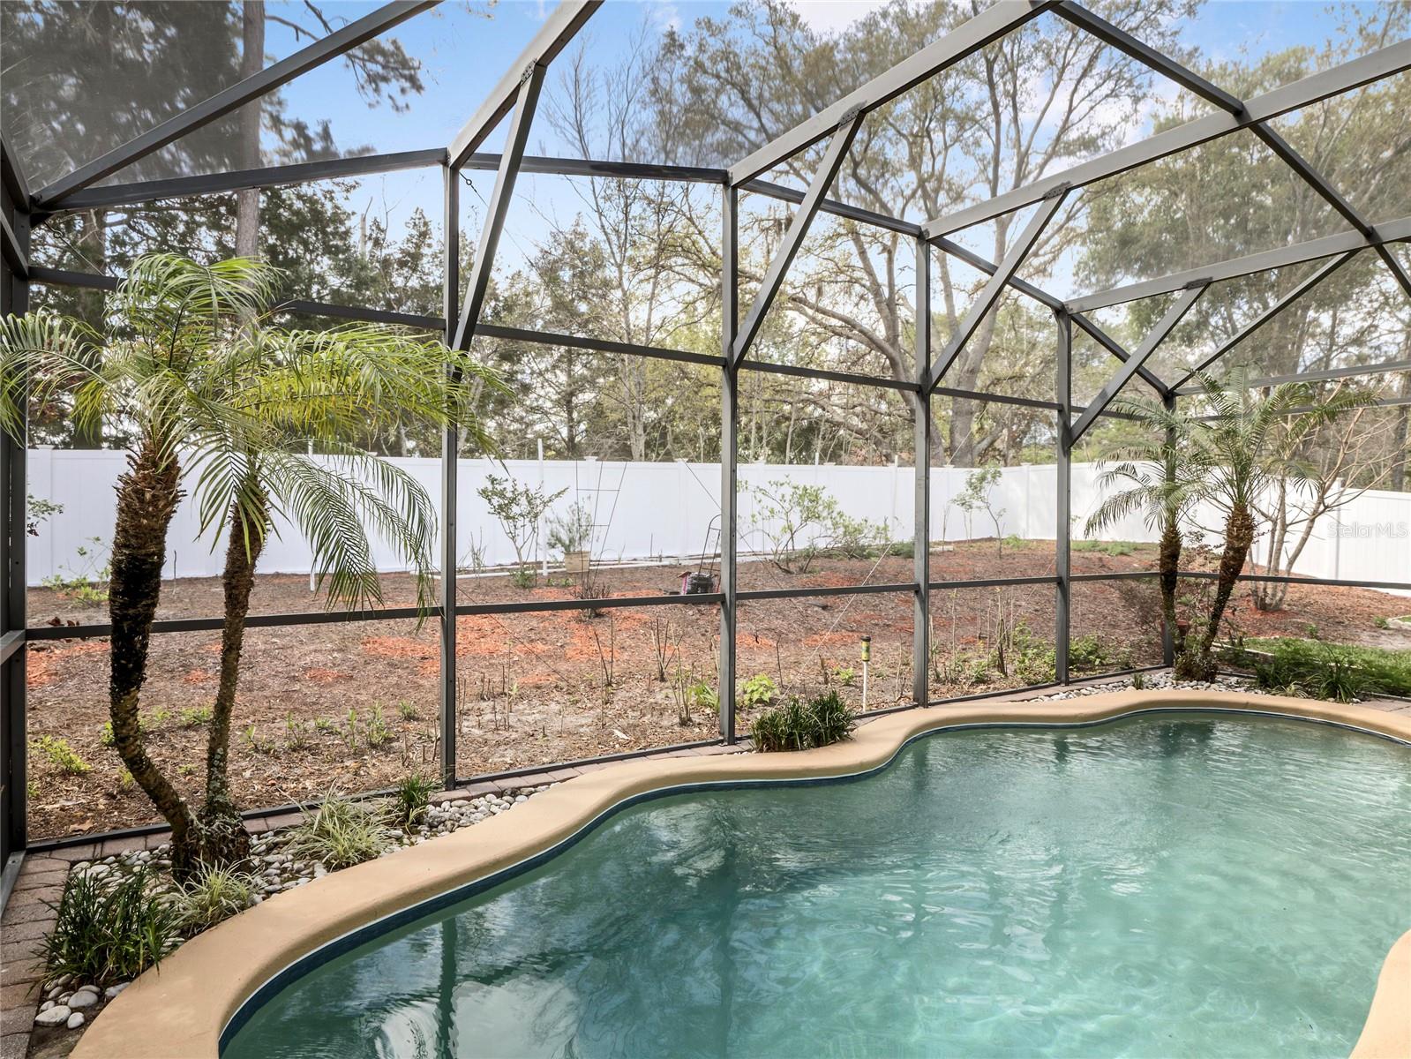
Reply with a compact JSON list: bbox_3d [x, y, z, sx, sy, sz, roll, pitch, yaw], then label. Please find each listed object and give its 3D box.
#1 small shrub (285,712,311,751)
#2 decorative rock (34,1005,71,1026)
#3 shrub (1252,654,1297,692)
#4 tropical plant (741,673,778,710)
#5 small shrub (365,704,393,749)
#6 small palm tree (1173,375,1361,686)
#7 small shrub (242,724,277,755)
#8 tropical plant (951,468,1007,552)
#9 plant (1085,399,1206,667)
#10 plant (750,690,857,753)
[{"bbox_3d":[-2.445,1.215,4.890,0.160,0.210,0.160,0,0,-27],"label":"small shrub"},{"bbox_3d":[-1.782,1.327,2.230,0.085,0.036,0.060,0,0,-39],"label":"decorative rock"},{"bbox_3d":[4.822,1.217,6.900,0.380,0.290,0.360,0,1,-33],"label":"shrub"},{"bbox_3d":[0.405,1.245,6.220,0.280,0.210,0.270,0,0,4],"label":"tropical plant"},{"bbox_3d":[-1.985,1.199,4.970,0.170,0.260,0.170,0,0,0],"label":"small shrub"},{"bbox_3d":[5.050,-0.035,7.350,1.450,2.740,1.450,0,0,34],"label":"small palm tree"},{"bbox_3d":[-2.620,1.232,4.790,0.200,0.170,0.180,0,0,-29],"label":"small shrub"},{"bbox_3d":[5.374,-0.379,16.000,1.050,1.720,1.000,0,0,0],"label":"tropical plant"},{"bbox_3d":[4.070,0.041,7.500,1.150,2.460,1.150,0,1,-33],"label":"plant"},{"bbox_3d":[0.615,1.216,5.170,0.700,0.290,0.400,0,1,-33],"label":"plant"}]

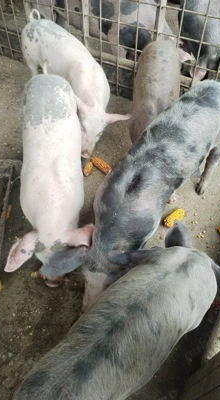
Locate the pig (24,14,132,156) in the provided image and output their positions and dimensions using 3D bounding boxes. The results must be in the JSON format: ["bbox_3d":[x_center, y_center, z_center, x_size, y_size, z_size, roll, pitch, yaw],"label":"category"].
[{"bbox_3d":[-0.293,-0.840,2.120,0.360,0.560,1.100,-21,51,-18],"label":"pig"}]

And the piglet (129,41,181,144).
[{"bbox_3d":[0.277,-0.523,1.845,0.290,0.550,1.050,5,48,5],"label":"piglet"}]

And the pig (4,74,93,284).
[{"bbox_3d":[-0.273,-0.170,1.520,0.330,0.560,1.110,-2,48,-2],"label":"pig"}]

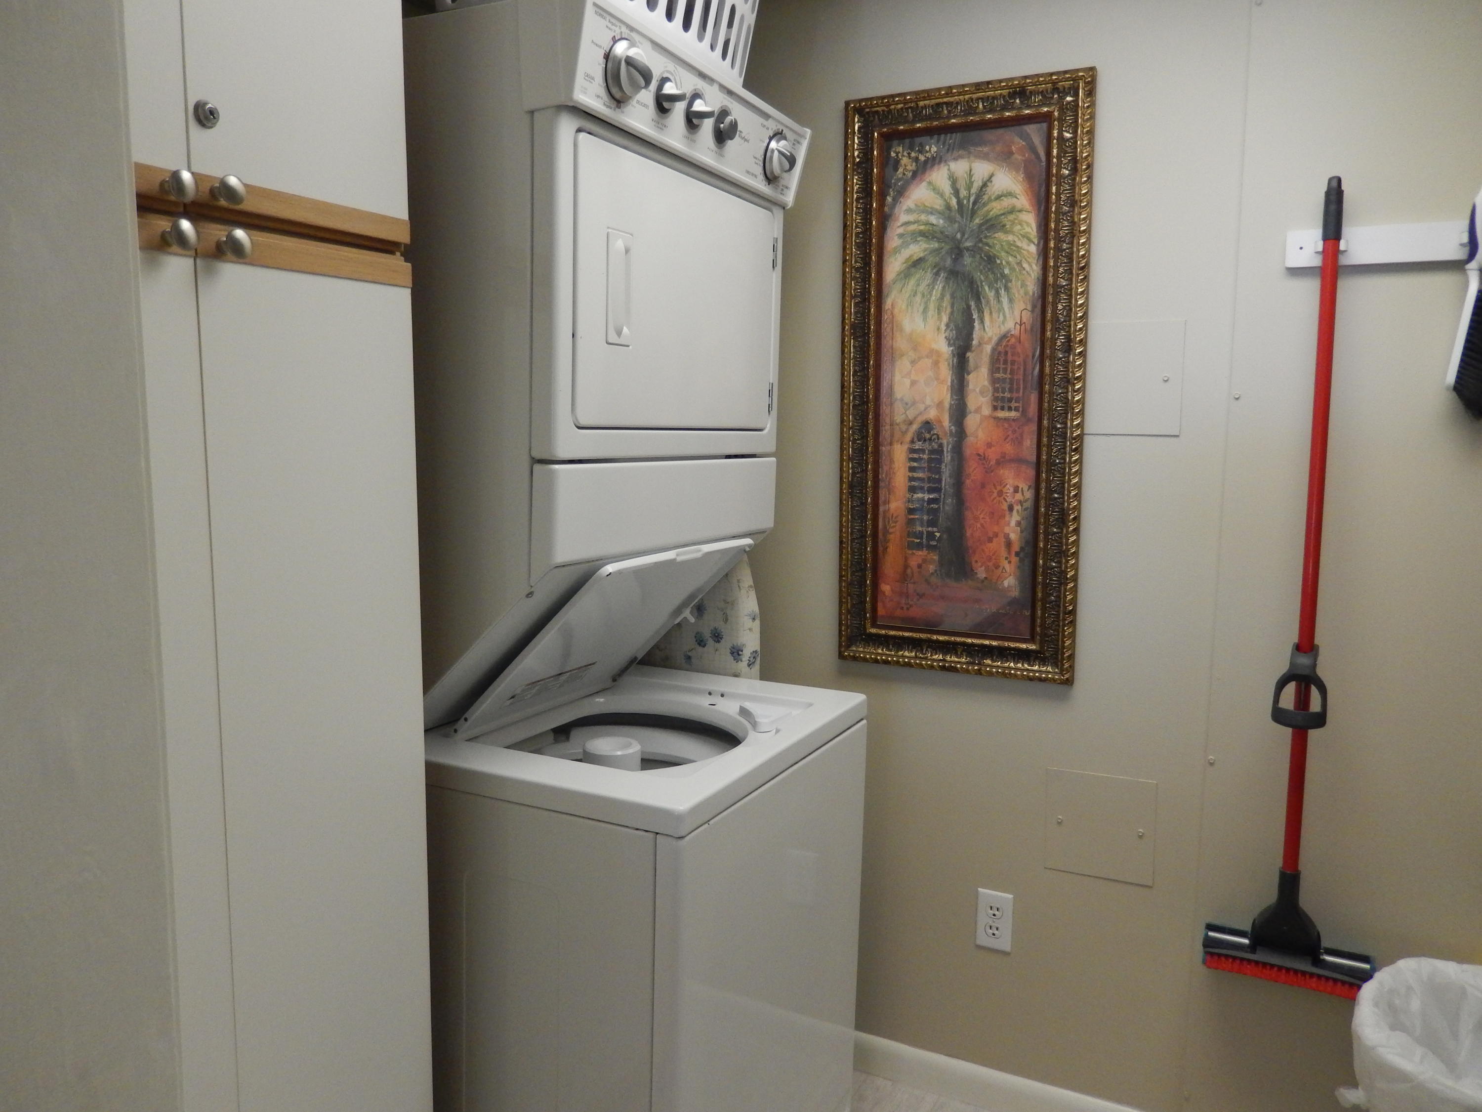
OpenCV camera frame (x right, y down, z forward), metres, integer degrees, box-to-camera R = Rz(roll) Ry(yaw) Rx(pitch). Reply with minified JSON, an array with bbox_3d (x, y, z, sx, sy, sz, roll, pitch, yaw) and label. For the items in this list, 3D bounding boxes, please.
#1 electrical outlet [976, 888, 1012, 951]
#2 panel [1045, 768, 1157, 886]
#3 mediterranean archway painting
[{"bbox_3d":[0.483,0.697,2.040,0.069,0.114,0.008,4,7,27],"label":"electrical outlet"},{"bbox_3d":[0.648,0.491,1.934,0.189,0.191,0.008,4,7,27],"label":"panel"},{"bbox_3d":[0.397,-0.310,1.962,0.453,1.068,0.035,4,7,27],"label":"mediterranean archway painting"}]

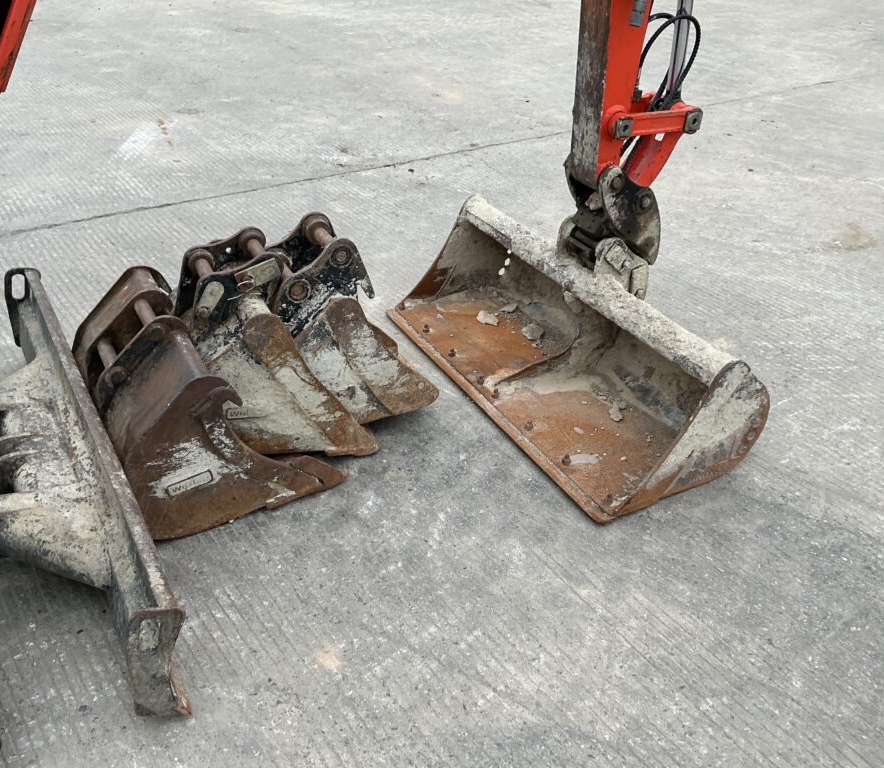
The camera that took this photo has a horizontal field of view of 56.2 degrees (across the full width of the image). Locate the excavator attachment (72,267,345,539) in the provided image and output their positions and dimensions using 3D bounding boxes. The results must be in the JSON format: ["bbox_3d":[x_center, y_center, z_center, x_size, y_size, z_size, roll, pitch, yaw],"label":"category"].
[{"bbox_3d":[-0.642,-0.012,2.217,0.595,0.525,0.565,-15,38,-27],"label":"excavator attachment"}]

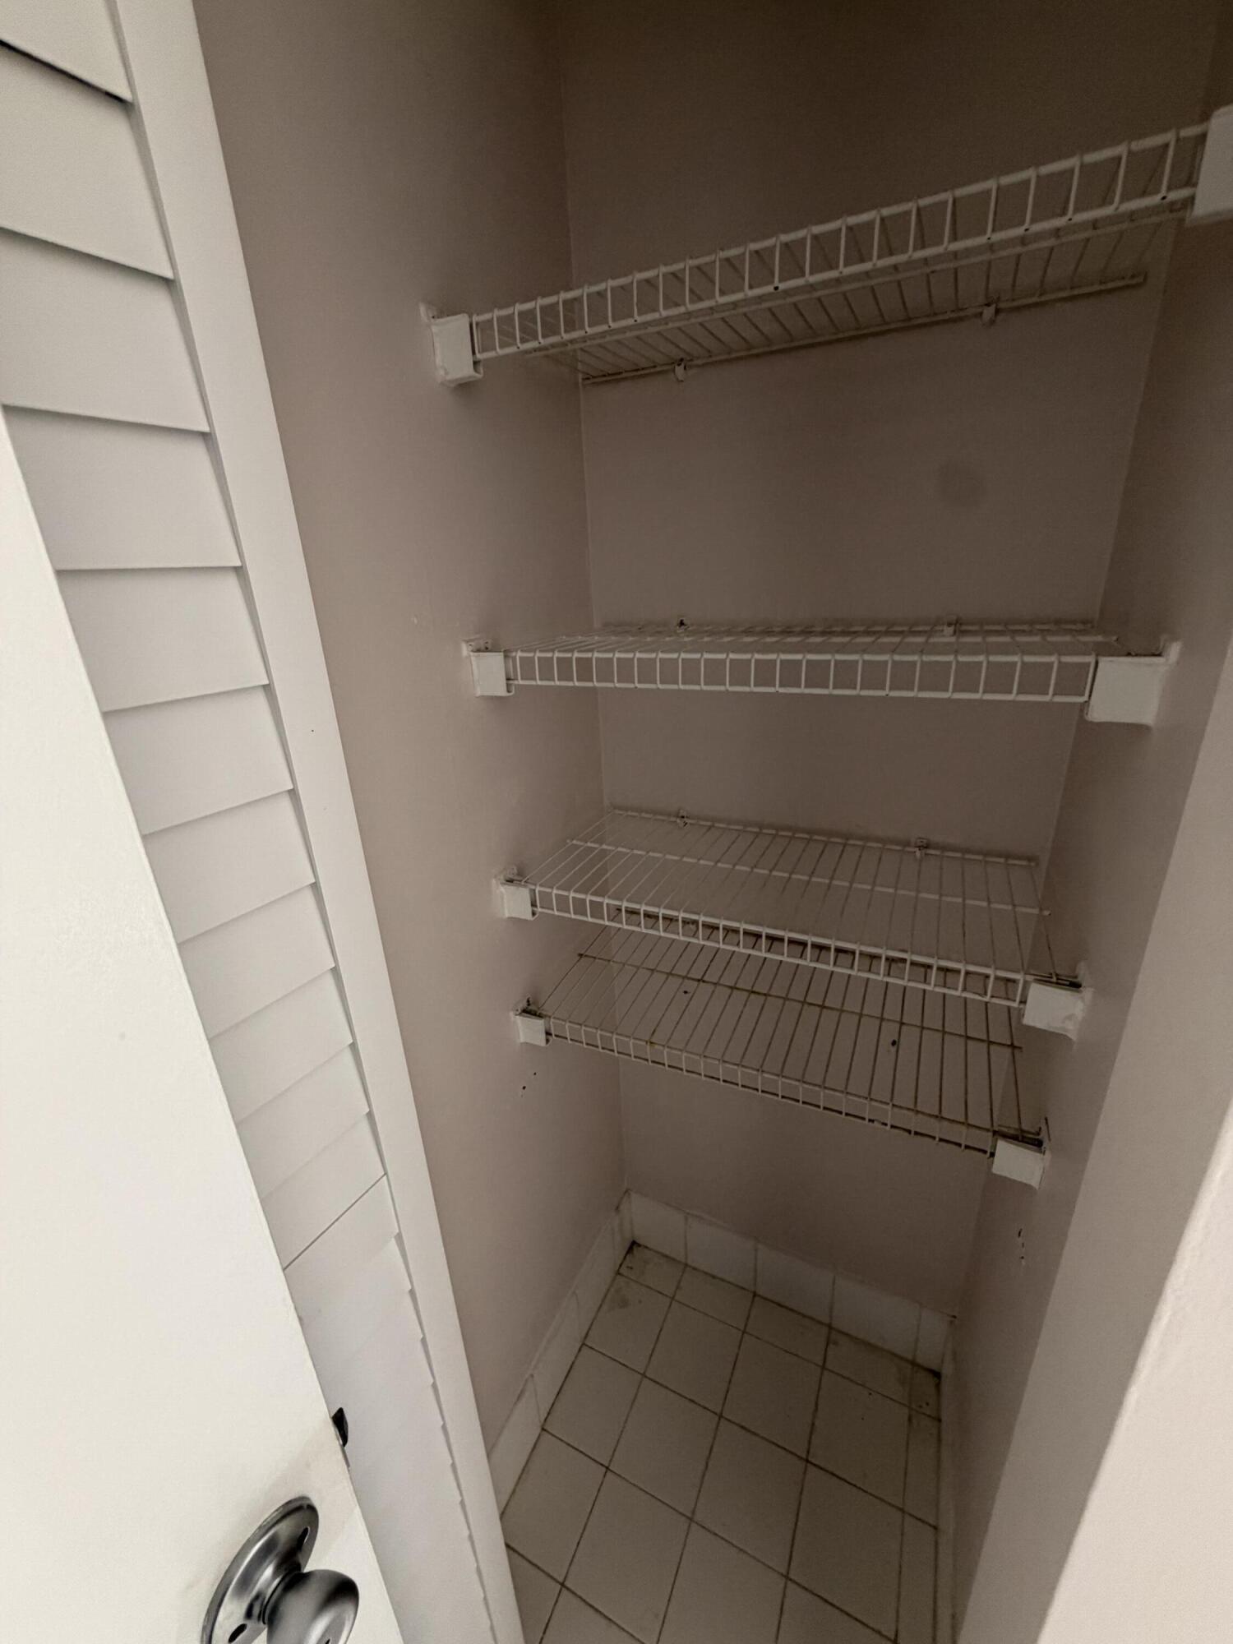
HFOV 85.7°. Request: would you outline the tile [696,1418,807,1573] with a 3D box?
[{"bbox_3d":[0.226,1.120,1.113,0.151,0.008,0.152,8,24,25],"label":"tile"}]

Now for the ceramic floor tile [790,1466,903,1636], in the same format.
[{"bbox_3d":[0.364,1.138,1.048,0.151,0.008,0.152,8,24,25],"label":"ceramic floor tile"}]

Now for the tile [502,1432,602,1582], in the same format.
[{"bbox_3d":[-0.109,1.138,1.112,0.130,0.008,0.152,8,24,25],"label":"tile"}]

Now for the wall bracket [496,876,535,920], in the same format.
[{"bbox_3d":[-0.128,0.104,0.910,0.040,0.052,0.025,8,24,25],"label":"wall bracket"}]

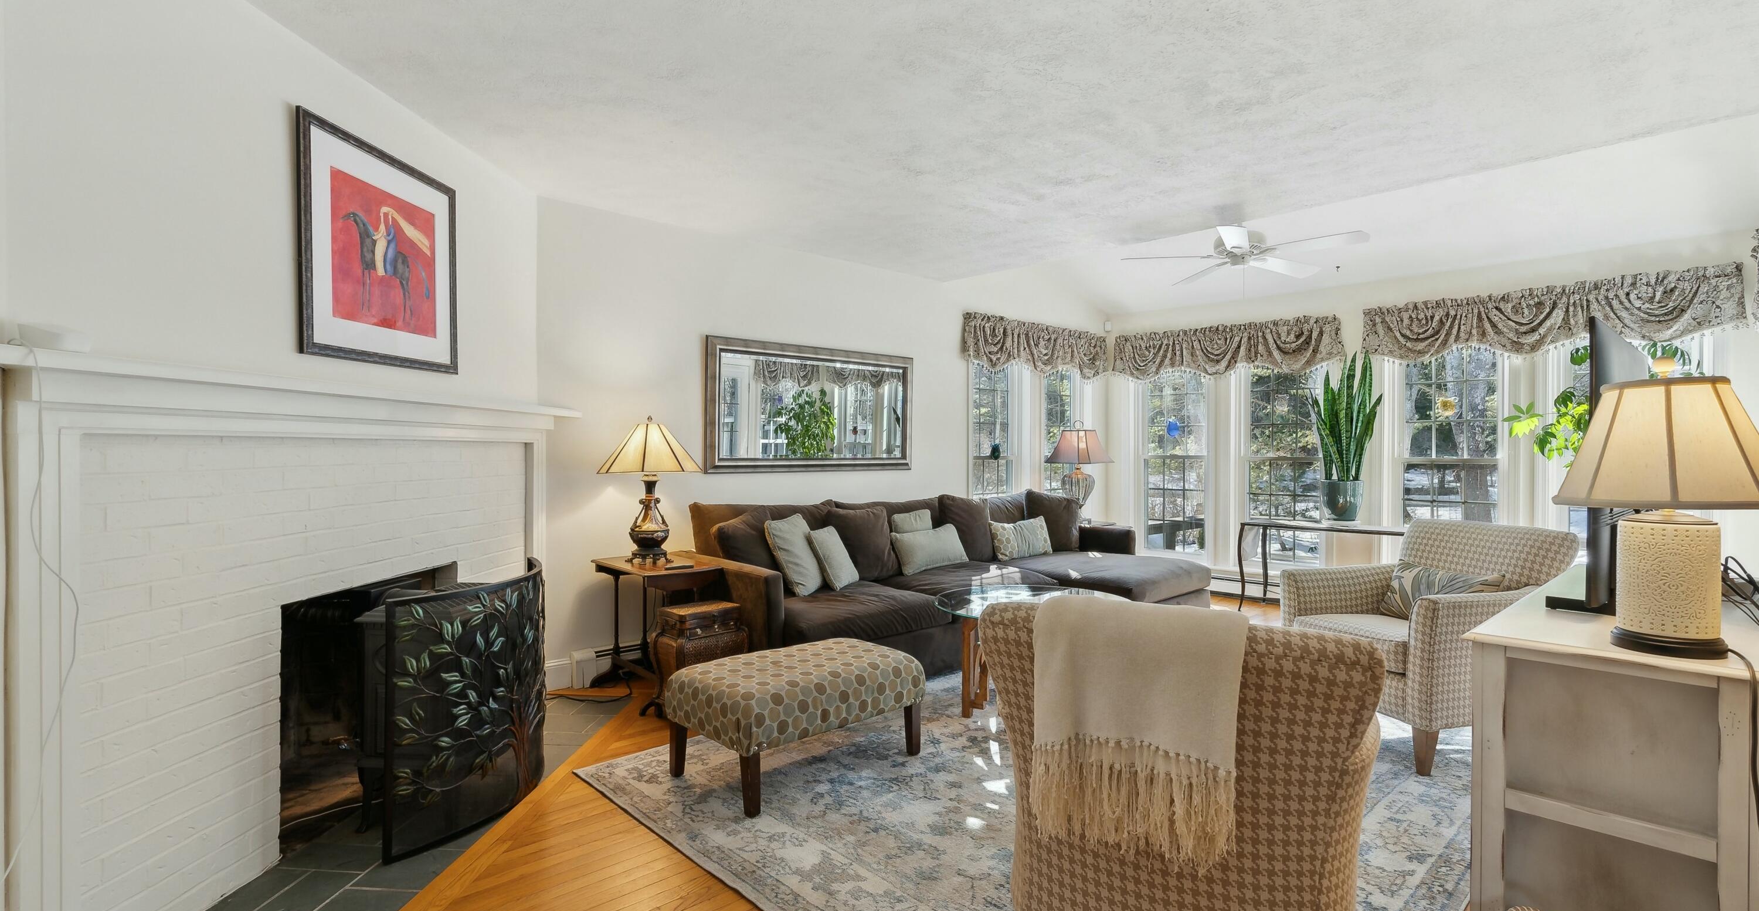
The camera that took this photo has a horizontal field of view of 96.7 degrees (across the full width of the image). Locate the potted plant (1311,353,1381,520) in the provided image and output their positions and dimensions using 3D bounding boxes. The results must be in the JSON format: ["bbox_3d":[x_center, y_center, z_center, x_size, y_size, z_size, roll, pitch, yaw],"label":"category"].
[{"bbox_3d":[3.297,-0.109,5.543,0.460,1.220,0.500,0,0,-42],"label":"potted plant"}]

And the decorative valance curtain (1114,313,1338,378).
[{"bbox_3d":[2.787,-0.855,6.499,0.130,0.420,1.920,0,0,-42],"label":"decorative valance curtain"}]

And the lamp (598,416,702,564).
[{"bbox_3d":[-1.147,0.174,3.933,0.525,0.720,0.525,0,0,-42],"label":"lamp"}]

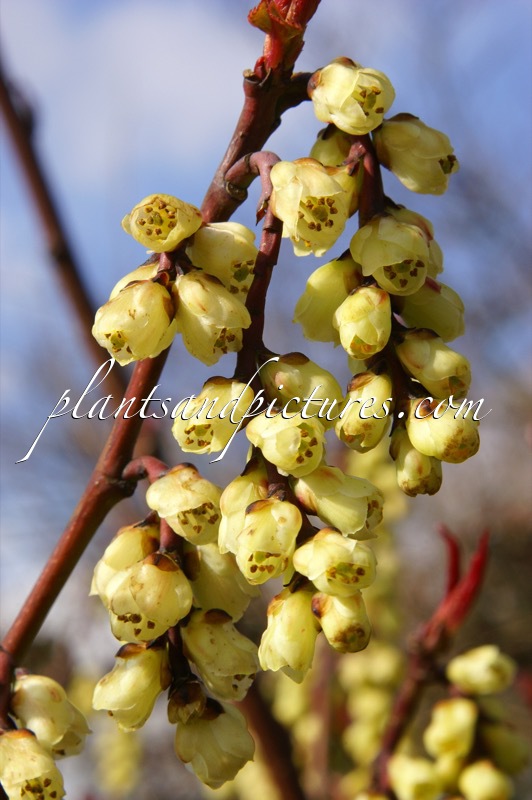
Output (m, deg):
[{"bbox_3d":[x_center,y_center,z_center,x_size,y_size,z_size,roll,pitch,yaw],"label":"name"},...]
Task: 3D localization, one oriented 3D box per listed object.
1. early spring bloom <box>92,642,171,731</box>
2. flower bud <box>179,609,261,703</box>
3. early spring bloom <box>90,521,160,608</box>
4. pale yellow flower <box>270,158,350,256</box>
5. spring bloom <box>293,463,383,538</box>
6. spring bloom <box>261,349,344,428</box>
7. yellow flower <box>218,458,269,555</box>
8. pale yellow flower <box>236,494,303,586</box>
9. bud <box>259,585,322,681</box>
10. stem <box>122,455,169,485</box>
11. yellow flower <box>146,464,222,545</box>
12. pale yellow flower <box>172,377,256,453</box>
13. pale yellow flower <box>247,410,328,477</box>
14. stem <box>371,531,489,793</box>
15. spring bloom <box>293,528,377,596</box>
[{"bbox_3d":[-0.016,0.034,0.276,0.008,0.010,0.008,31,-9,-3],"label":"early spring bloom"},{"bbox_3d":[-0.005,0.030,0.275,0.008,0.010,0.008,-38,-22,22],"label":"flower bud"},{"bbox_3d":[-0.017,0.020,0.279,0.008,0.010,0.008,30,0,11],"label":"early spring bloom"},{"bbox_3d":[0.005,-0.023,0.275,0.009,0.009,0.009,10,24,-4],"label":"pale yellow flower"},{"bbox_3d":[0.008,0.012,0.276,0.010,0.008,0.008,25,2,18],"label":"spring bloom"},{"bbox_3d":[0.005,-0.001,0.289,0.010,0.008,0.009,34,-10,-6],"label":"spring bloom"},{"bbox_3d":[-0.002,0.013,0.290,0.008,0.011,0.008,18,6,0],"label":"yellow flower"},{"bbox_3d":[0.000,0.015,0.249,0.007,0.010,0.007,1,-34,-7],"label":"pale yellow flower"},{"bbox_3d":[0.003,0.027,0.272,0.007,0.011,0.007,10,-3,0],"label":"bud"},{"bbox_3d":[-0.014,0.008,0.272,0.005,0.003,0.003,0,0,0],"label":"stem"},{"bbox_3d":[-0.009,0.012,0.271,0.008,0.008,0.009,2,37,-34],"label":"yellow flower"},{"bbox_3d":[-0.006,0.002,0.252,0.008,0.009,0.008,-4,-43,24],"label":"pale yellow flower"},{"bbox_3d":[0.002,0.005,0.250,0.008,0.008,0.009,8,20,-40],"label":"pale yellow flower"},{"bbox_3d":[0.024,0.039,0.345,0.009,0.042,0.007,22,0,0],"label":"stem"},{"bbox_3d":[0.008,0.019,0.273,0.008,0.008,0.009,3,32,-27],"label":"spring bloom"}]

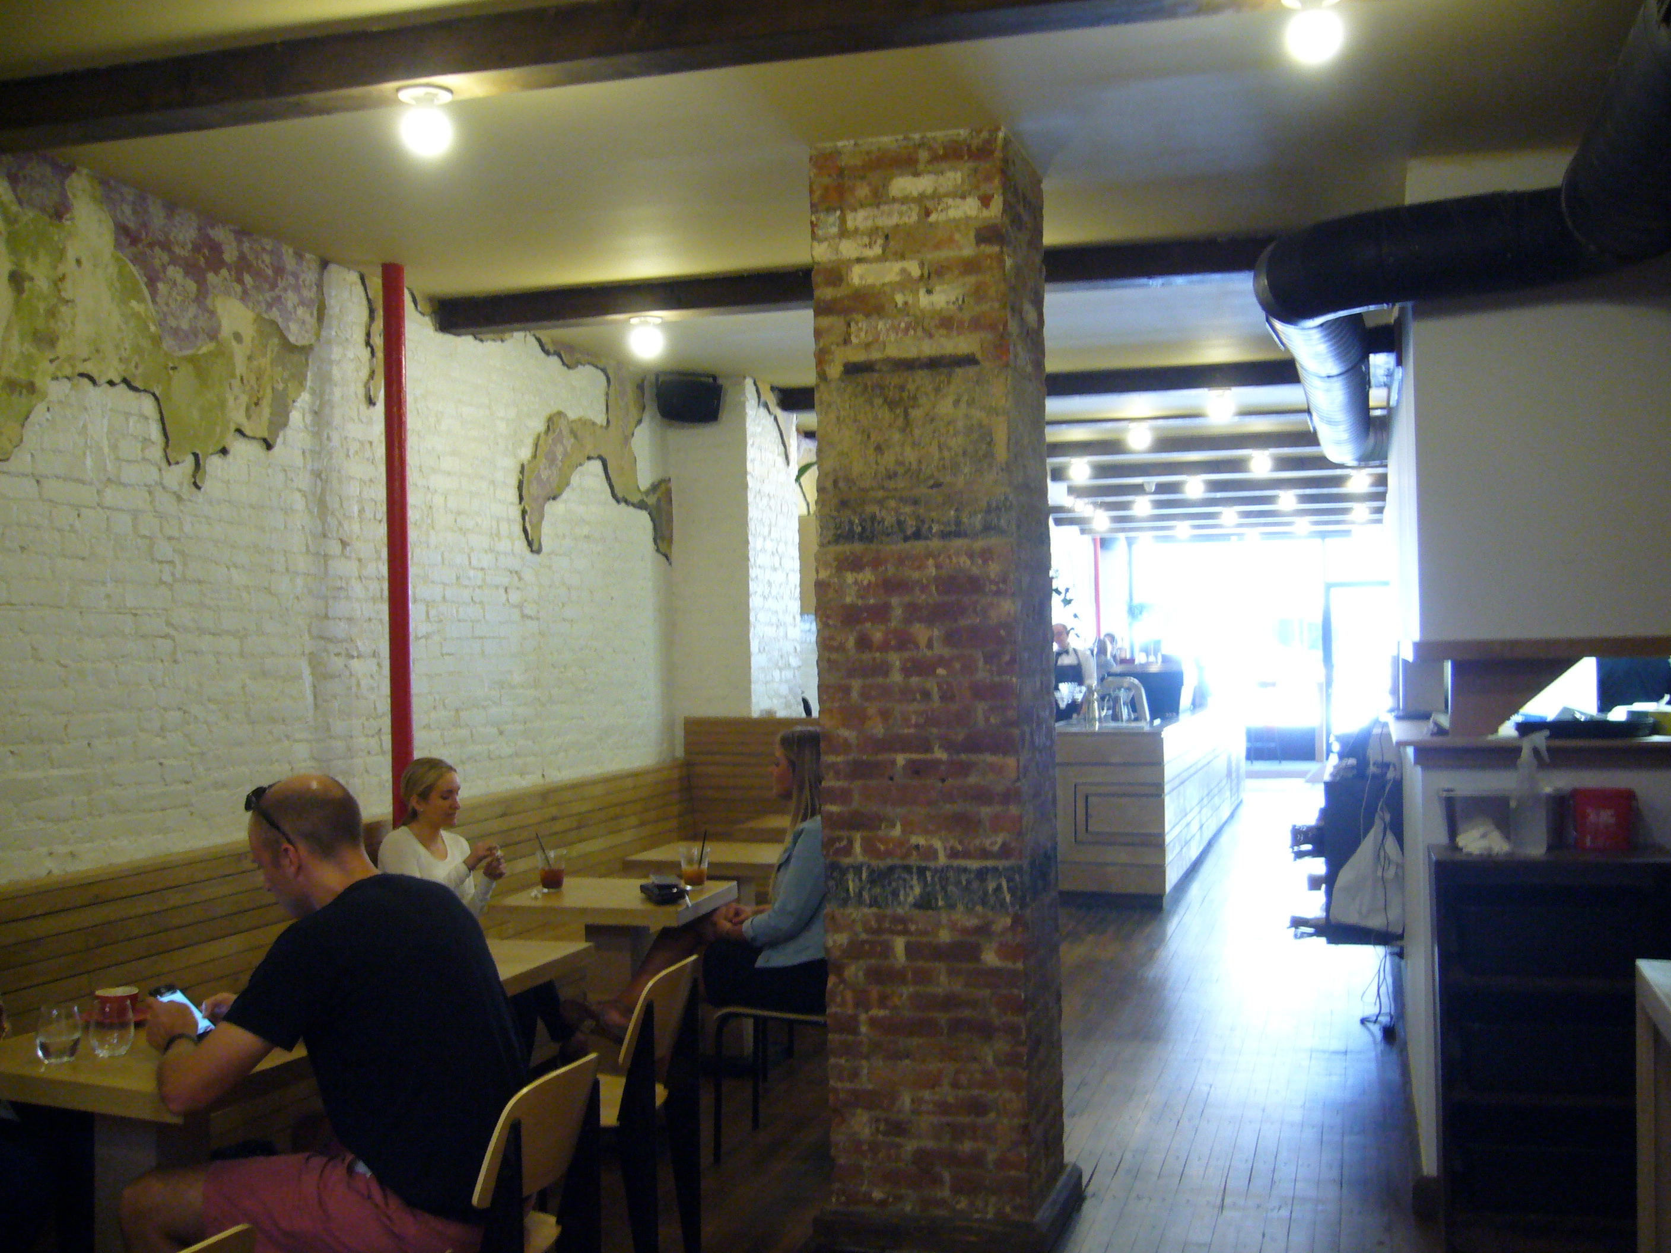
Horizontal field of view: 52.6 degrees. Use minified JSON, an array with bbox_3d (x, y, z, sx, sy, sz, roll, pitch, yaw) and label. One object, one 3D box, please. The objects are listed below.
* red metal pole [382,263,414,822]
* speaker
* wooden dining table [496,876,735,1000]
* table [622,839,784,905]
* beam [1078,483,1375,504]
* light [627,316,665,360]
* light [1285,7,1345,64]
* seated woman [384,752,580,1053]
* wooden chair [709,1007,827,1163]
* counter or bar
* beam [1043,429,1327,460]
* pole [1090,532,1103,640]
[{"bbox_3d":[-1.489,0.211,5.780,0.072,2.900,0.072,-1,-1,18],"label":"red metal pole"},{"bbox_3d":[-0.697,-1.064,7.967,0.310,0.220,0.210,-1,4,-15],"label":"speaker"},{"bbox_3d":[-0.745,1.271,5.687,0.670,0.750,0.640,-1,-1,18],"label":"wooden dining table"},{"bbox_3d":[-0.408,1.275,6.734,0.670,0.750,0.640,-1,-1,18],"label":"table"},{"bbox_3d":[3.309,-1.189,14.586,2.750,0.110,0.170,-1,-1,18],"label":"beam"},{"bbox_3d":[-0.699,-1.077,6.258,0.120,0.145,0.120,-1,-1,18],"label":"light"},{"bbox_3d":[0.901,-1.129,3.191,0.118,0.140,0.118,-1,-1,18],"label":"light"},{"bbox_3d":[-1.099,1.036,5.433,0.750,1.230,0.480,-1,-1,18],"label":"seated woman"},{"bbox_3d":[-0.102,1.220,5.237,0.490,0.820,0.420,-1,-1,18],"label":"wooden chair"},{"bbox_3d":[2.505,1.155,13.050,0.760,1.000,6.000,-1,-1,18],"label":"counter or bar"},{"bbox_3d":[2.104,-1.200,11.349,3.000,0.110,0.160,-1,-1,18],"label":"beam"},{"bbox_3d":[3.167,0.309,20.291,0.075,2.800,0.075,-1,-1,18],"label":"pole"}]

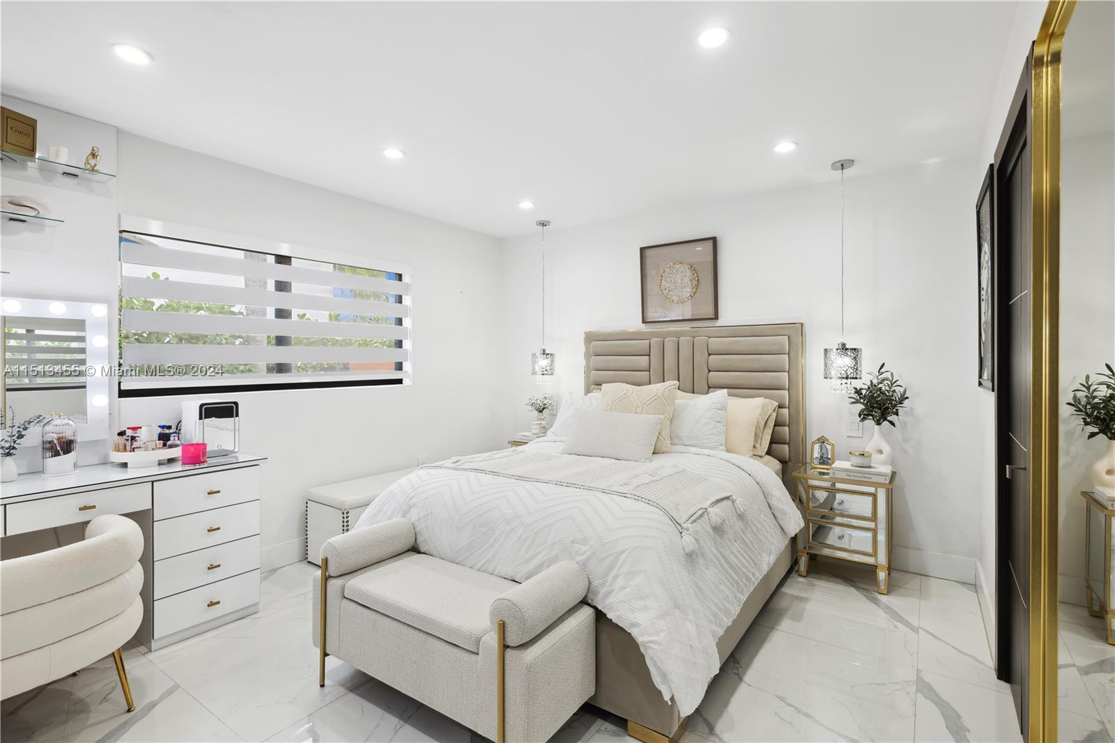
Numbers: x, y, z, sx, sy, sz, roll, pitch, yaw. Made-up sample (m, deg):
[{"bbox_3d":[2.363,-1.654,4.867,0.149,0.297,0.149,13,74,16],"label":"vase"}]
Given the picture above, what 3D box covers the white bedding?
[{"bbox_3d":[0.201,0.811,2.805,1.818,0.608,1.830,0,1,37],"label":"white bedding"}]

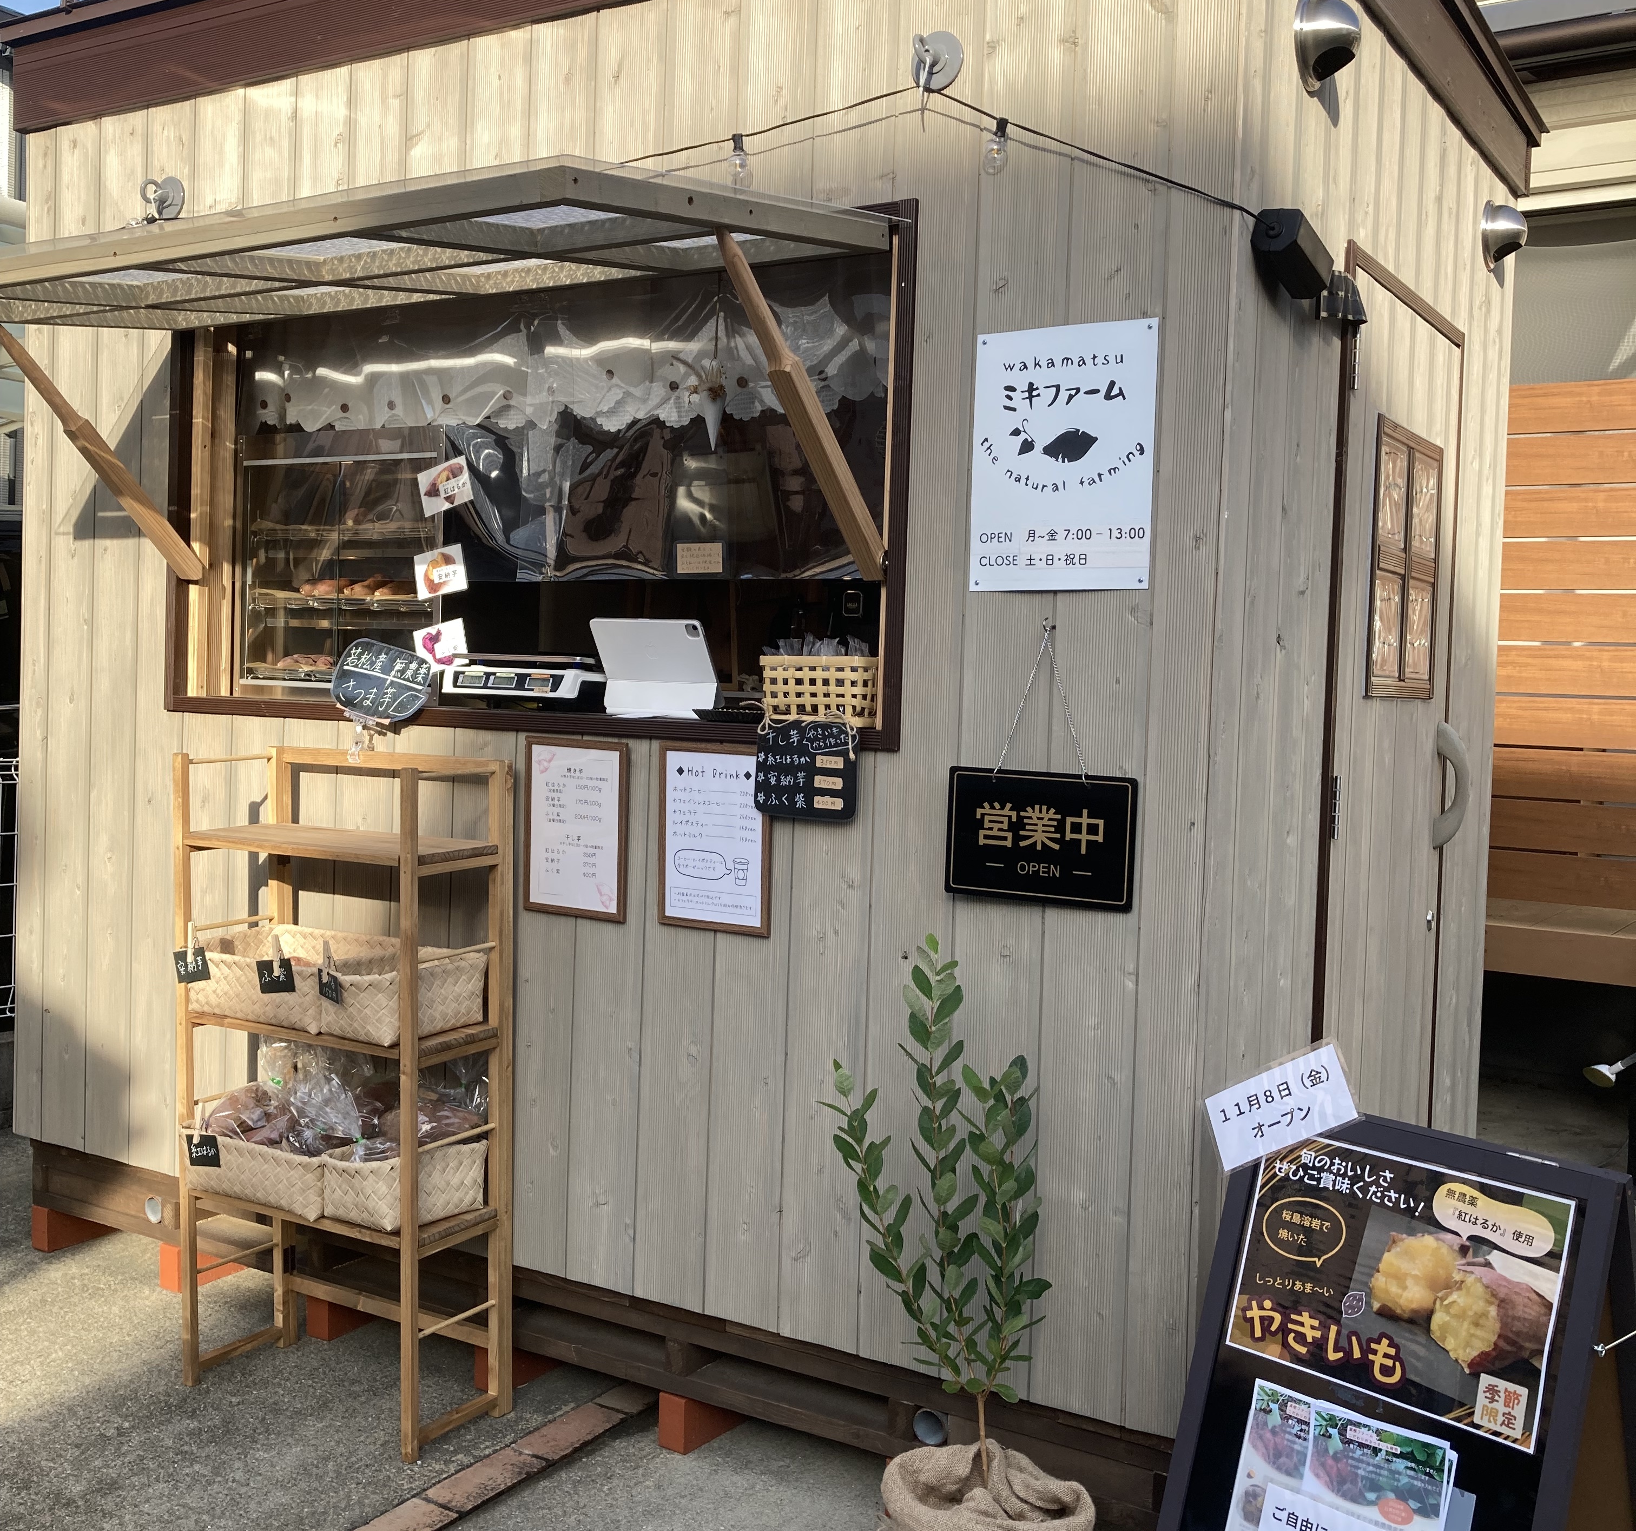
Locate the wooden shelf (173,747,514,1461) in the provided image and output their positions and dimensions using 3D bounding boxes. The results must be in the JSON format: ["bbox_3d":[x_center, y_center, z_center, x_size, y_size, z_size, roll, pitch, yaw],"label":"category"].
[{"bbox_3d":[-0.892,0.595,3.315,0.605,1.222,0.265,4,3,32],"label":"wooden shelf"}]

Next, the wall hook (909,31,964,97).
[{"bbox_3d":[0.172,-1.115,2.771,0.095,0.096,0.066,4,3,32],"label":"wall hook"}]

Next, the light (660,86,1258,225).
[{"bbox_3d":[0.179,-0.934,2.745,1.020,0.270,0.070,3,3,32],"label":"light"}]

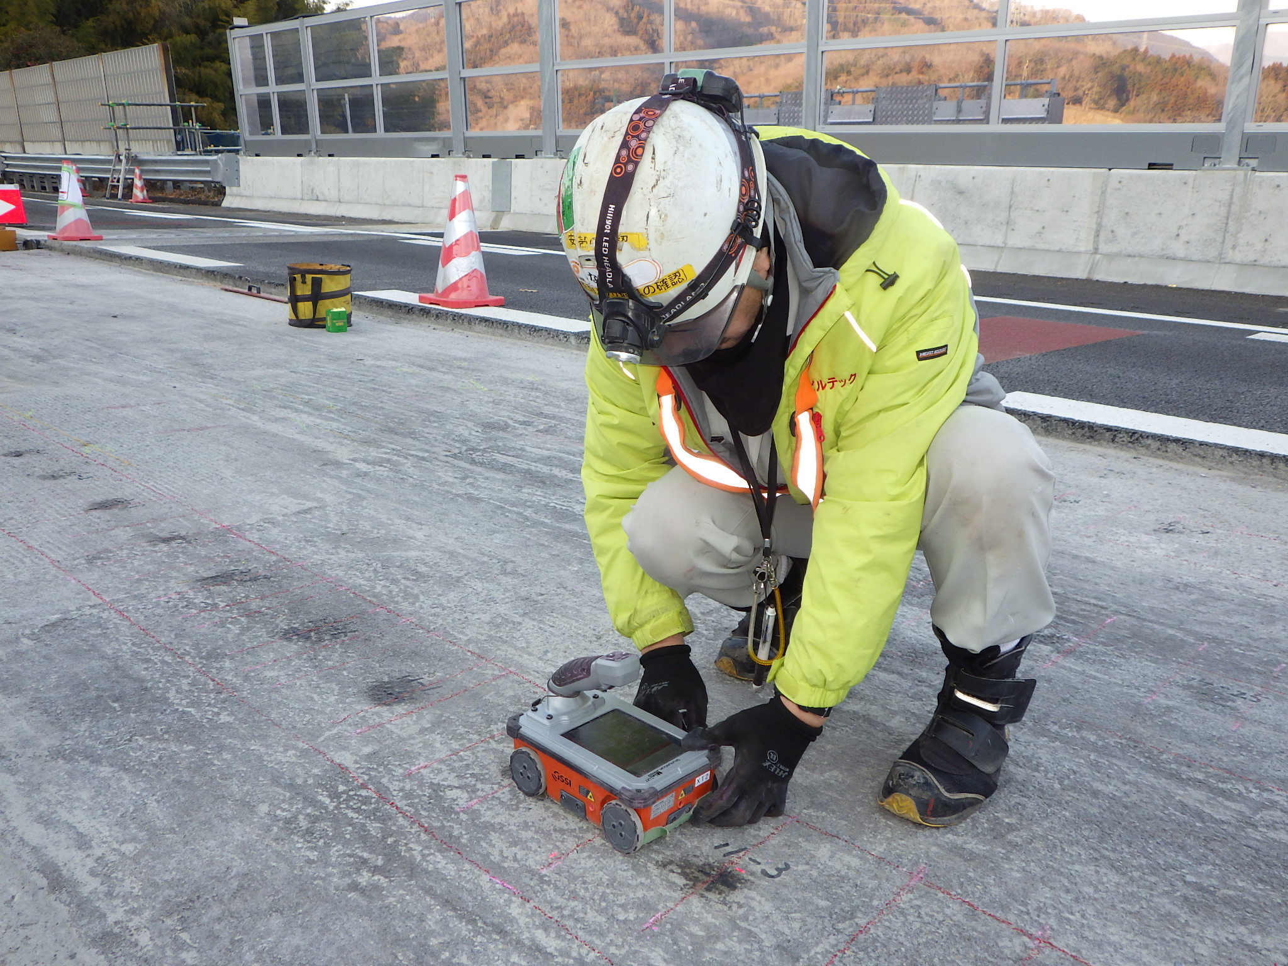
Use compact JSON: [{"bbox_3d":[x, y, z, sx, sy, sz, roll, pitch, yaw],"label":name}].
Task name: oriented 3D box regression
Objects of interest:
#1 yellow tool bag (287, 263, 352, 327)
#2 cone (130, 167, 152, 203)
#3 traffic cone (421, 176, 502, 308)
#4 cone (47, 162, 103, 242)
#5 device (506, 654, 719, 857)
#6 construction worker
[{"bbox_3d":[-1.674,-0.966,5.365,0.315,0.295,0.315,5,16,10],"label":"yellow tool bag"},{"bbox_3d":[-10.167,-6.011,20.985,0.360,0.700,0.360,-7,18,-29],"label":"cone"},{"bbox_3d":[-1.009,-1.345,5.783,0.360,0.700,0.360,15,20,39],"label":"traffic cone"},{"bbox_3d":[-5.325,-2.624,9.690,0.360,0.700,0.360,-1,16,-11],"label":"cone"},{"bbox_3d":[-0.035,0.307,1.278,0.243,0.200,0.155,16,21,41],"label":"device"},{"bbox_3d":[0.288,-0.082,1.429,0.570,0.890,0.780,13,19,33],"label":"construction worker"}]

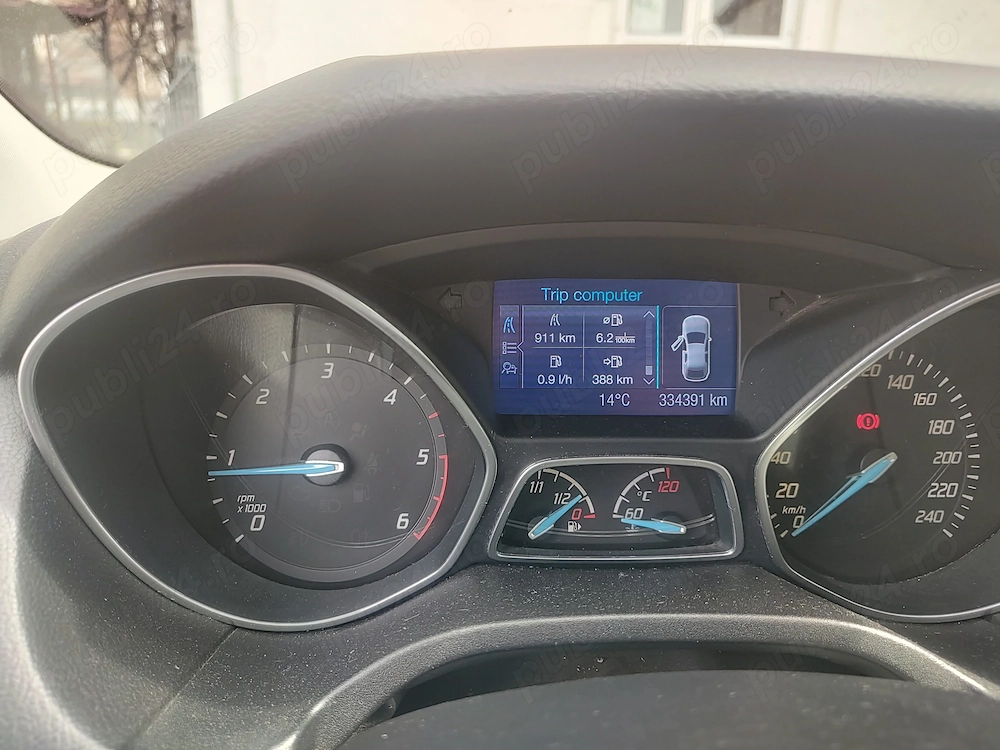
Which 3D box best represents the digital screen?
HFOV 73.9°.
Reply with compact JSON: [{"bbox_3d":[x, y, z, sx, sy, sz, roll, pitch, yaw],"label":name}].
[{"bbox_3d":[0.044,-0.011,0.255,0.092,0.052,0.008,0,0,0],"label":"digital screen"}]

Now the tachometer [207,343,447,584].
[{"bbox_3d":[-0.067,0.035,0.259,0.093,0.093,0.016,0,0,0],"label":"tachometer"}]

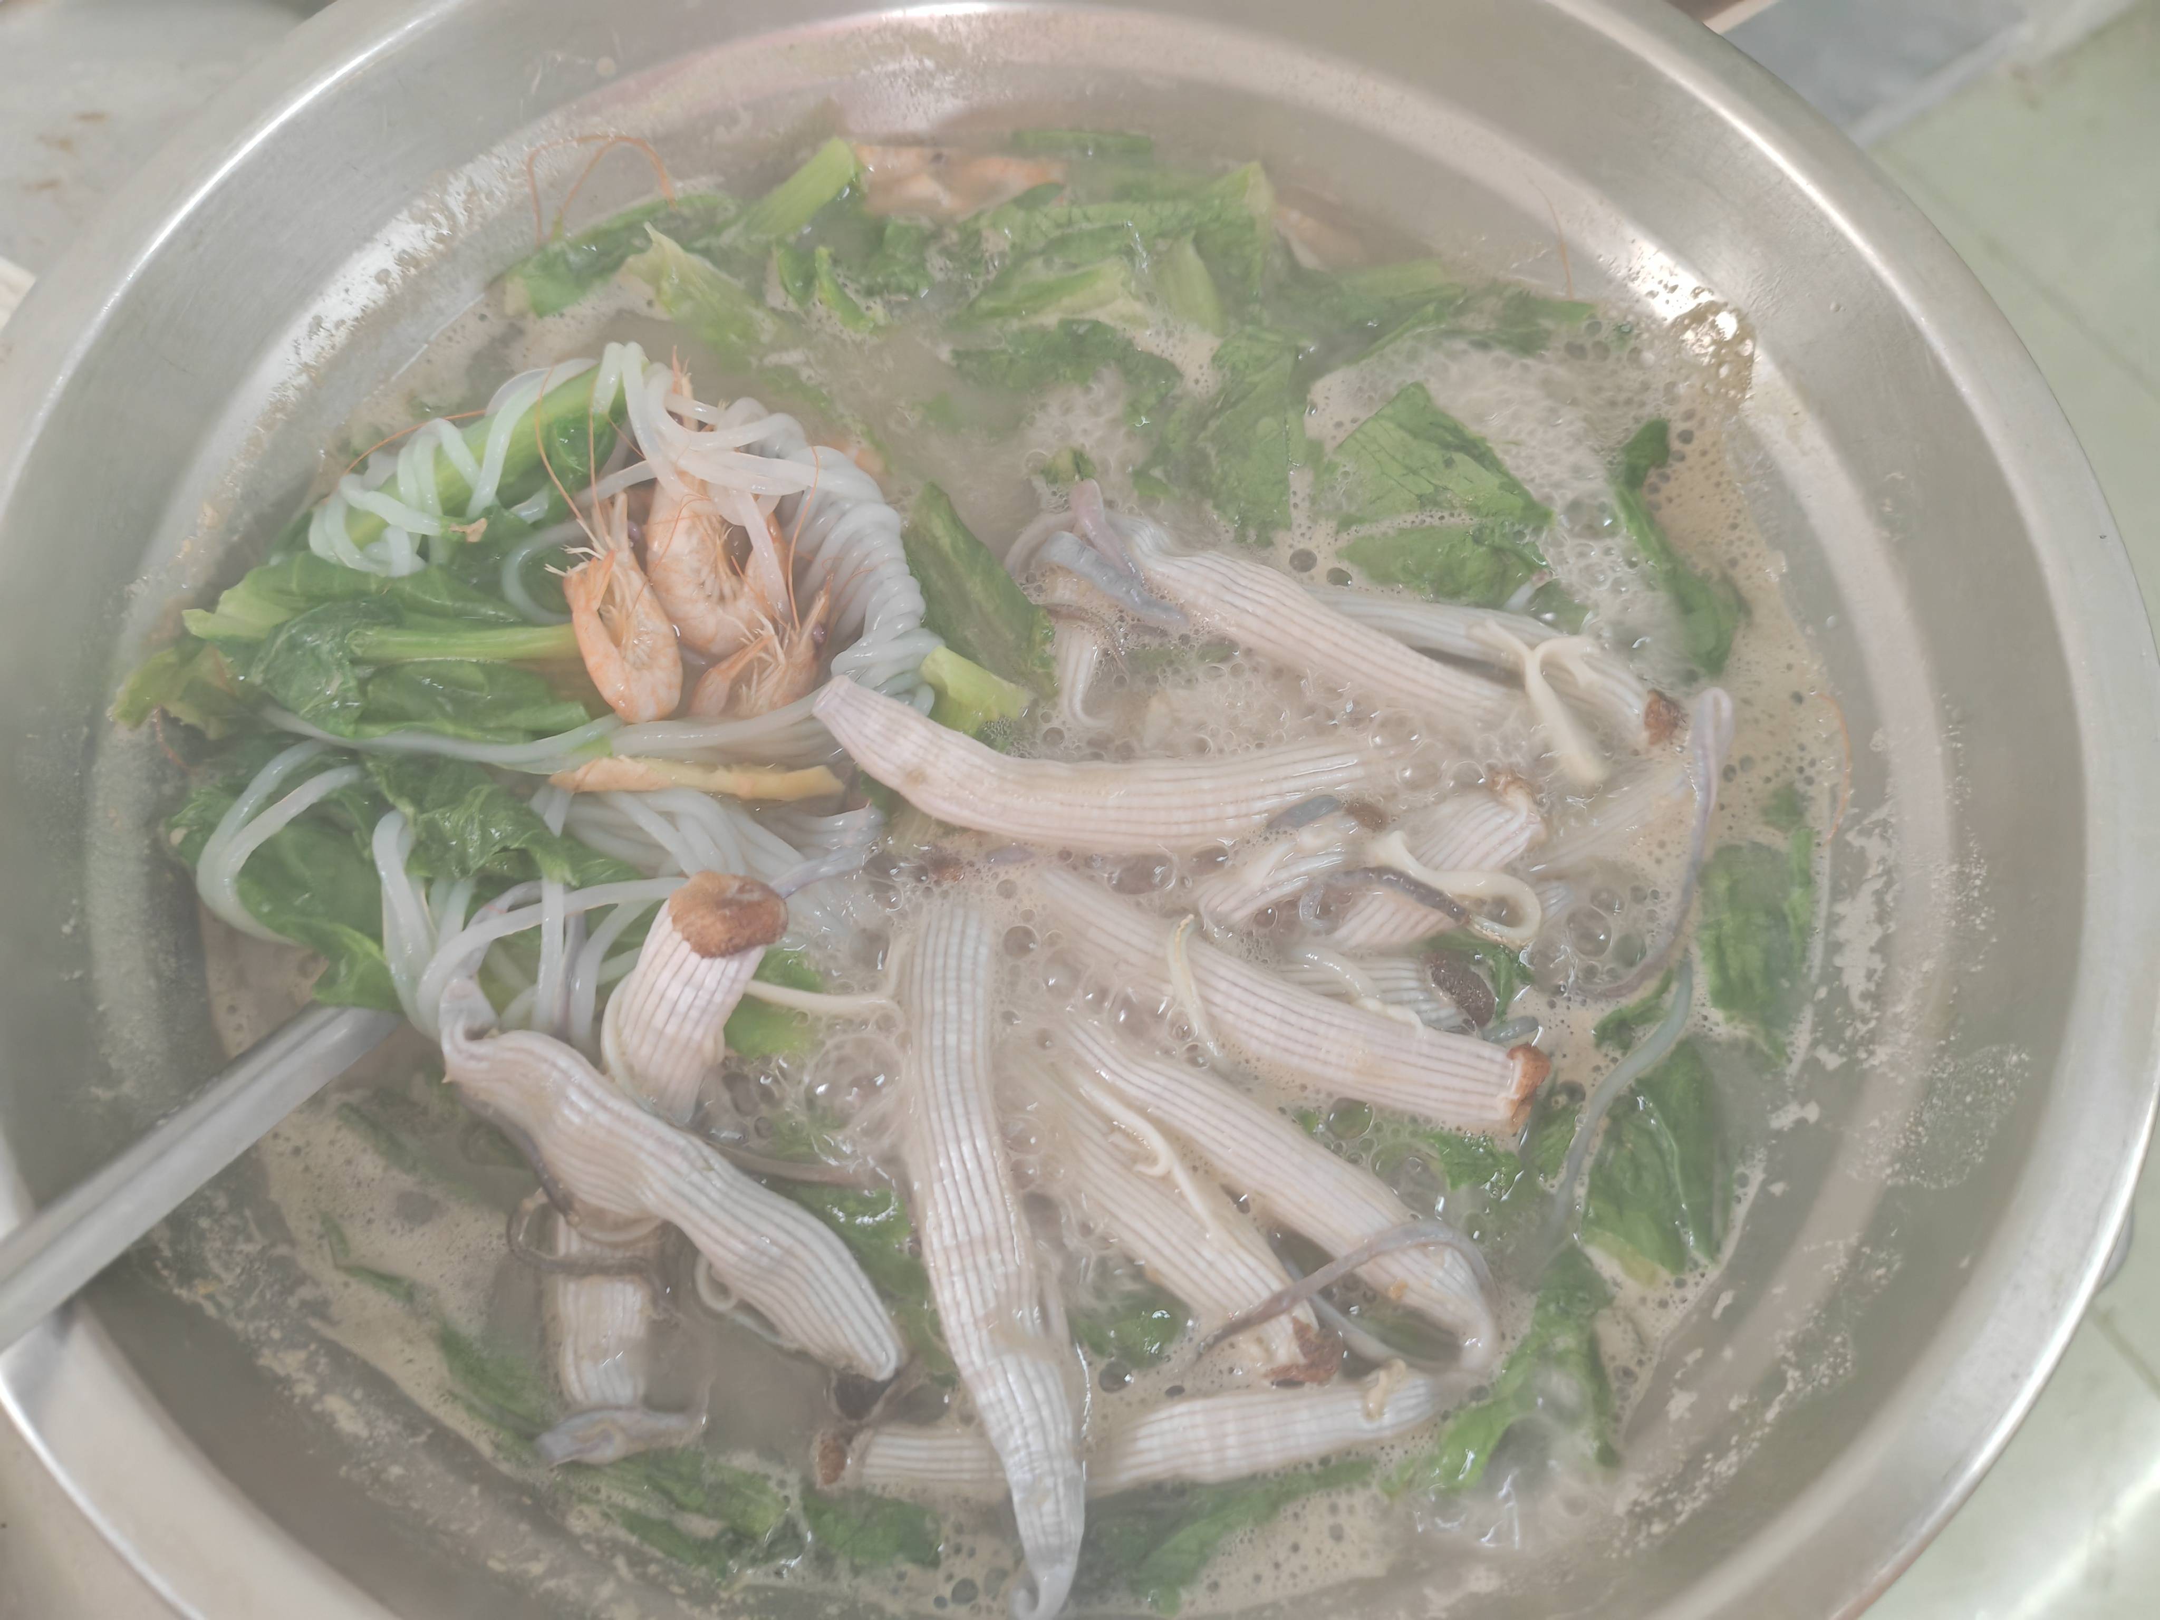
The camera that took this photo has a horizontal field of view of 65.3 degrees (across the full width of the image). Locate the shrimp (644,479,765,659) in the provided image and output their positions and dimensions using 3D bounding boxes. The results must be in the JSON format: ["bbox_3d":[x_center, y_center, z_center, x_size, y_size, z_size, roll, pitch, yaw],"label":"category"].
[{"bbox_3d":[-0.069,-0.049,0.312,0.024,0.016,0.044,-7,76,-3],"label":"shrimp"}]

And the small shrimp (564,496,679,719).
[{"bbox_3d":[-0.083,-0.036,0.306,0.020,0.014,0.042,-7,76,-3],"label":"small shrimp"}]

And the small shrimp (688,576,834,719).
[{"bbox_3d":[-0.059,-0.029,0.308,0.020,0.015,0.035,25,76,5],"label":"small shrimp"}]

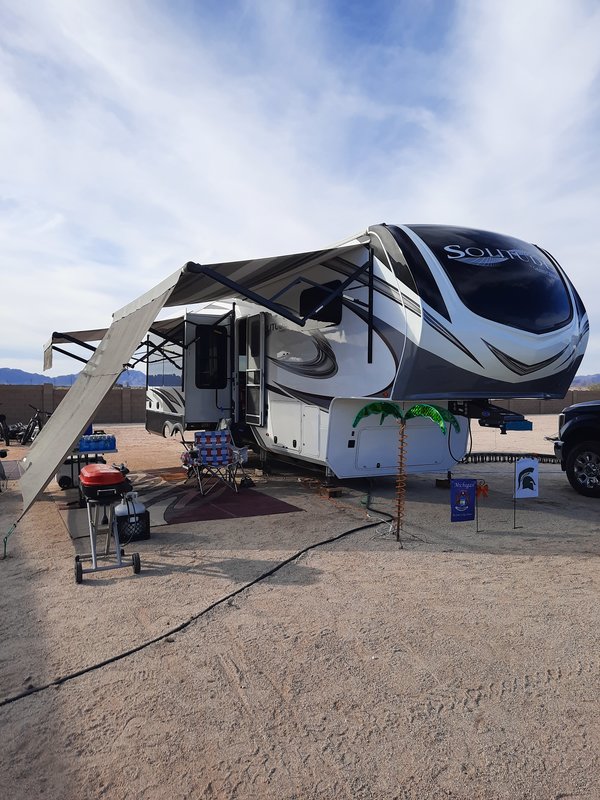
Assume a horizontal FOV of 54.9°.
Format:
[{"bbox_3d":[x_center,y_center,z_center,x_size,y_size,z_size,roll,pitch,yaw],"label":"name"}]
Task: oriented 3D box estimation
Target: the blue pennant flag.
[{"bbox_3d":[1.786,1.098,6.300,0.305,0.457,0.020,0,1,-13],"label":"blue pennant flag"}]

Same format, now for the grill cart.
[{"bbox_3d":[-1.730,1.031,5.106,0.500,0.900,0.620,-1,2,-31],"label":"grill cart"}]

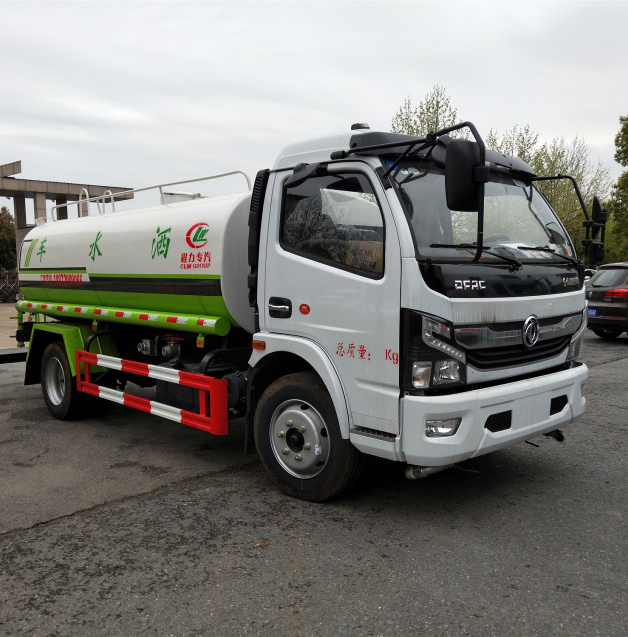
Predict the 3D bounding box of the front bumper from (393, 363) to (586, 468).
[{"bbox_3d":[1.206,0.536,3.726,1.948,0.385,0.247,-4,5,-44],"label":"front bumper"}]

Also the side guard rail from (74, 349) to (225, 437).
[{"bbox_3d":[-1.338,0.517,4.751,0.123,0.366,2.128,-4,5,-44],"label":"side guard rail"}]

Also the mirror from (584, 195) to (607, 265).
[{"bbox_3d":[1.996,-0.612,4.345,0.140,0.490,0.190,2,4,25],"label":"mirror"}]

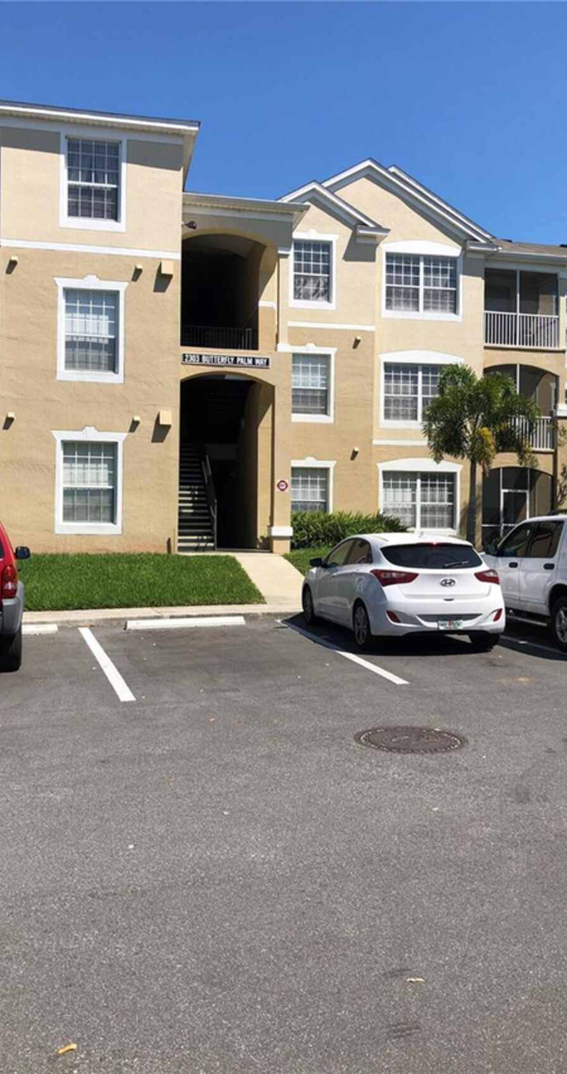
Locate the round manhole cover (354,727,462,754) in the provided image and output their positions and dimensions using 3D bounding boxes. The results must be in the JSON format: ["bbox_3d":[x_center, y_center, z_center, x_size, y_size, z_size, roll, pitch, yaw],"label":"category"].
[{"bbox_3d":[0.943,1.495,6.400,0.830,0.040,0.830,1,1,0],"label":"round manhole cover"}]

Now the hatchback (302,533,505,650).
[{"bbox_3d":[1.520,0.685,12.430,1.800,1.470,4.300,0,1,-13],"label":"hatchback"}]

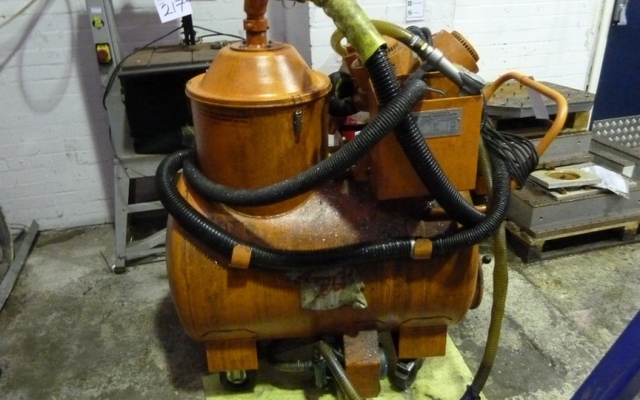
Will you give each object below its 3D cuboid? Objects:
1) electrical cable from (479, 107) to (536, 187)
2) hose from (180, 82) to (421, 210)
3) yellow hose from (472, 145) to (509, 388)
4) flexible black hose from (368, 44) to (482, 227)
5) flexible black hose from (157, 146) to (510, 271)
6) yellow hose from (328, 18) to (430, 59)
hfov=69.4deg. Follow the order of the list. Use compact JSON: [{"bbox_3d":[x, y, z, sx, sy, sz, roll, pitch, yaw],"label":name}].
[{"bbox_3d":[0.602,-0.164,1.467,0.190,0.250,0.180,-3,22,-3],"label":"electrical cable"},{"bbox_3d":[-0.082,-0.187,1.291,0.706,0.323,0.360,-3,22,-3],"label":"hose"},{"bbox_3d":[0.480,0.197,1.398,0.122,0.683,0.356,-3,22,-3],"label":"yellow hose"},{"bbox_3d":[0.304,-0.151,1.257,0.401,0.554,0.142,-3,22,-3],"label":"flexible black hose"},{"bbox_3d":[0.066,-0.008,1.433,1.118,0.284,0.409,-3,22,-3],"label":"flexible black hose"},{"bbox_3d":[0.165,-0.460,1.339,0.255,0.122,0.276,-3,22,-3],"label":"yellow hose"}]

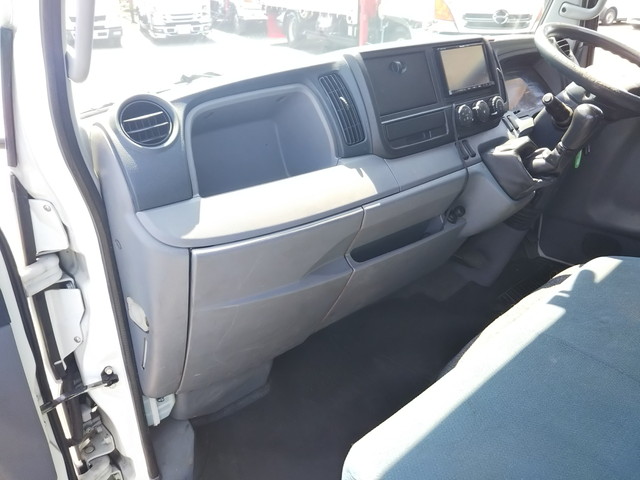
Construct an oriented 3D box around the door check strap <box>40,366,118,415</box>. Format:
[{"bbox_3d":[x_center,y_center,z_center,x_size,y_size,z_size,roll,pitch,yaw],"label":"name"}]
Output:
[{"bbox_3d":[-0.342,0.208,0.786,0.115,0.030,0.030,-22,33,-38],"label":"door check strap"}]

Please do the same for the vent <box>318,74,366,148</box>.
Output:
[{"bbox_3d":[0.036,-0.239,1.020,0.048,0.130,0.030,-14,4,-28],"label":"vent"}]

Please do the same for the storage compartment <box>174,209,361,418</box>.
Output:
[{"bbox_3d":[-0.112,0.098,0.969,0.305,0.335,0.180,-18,38,-33],"label":"storage compartment"}]

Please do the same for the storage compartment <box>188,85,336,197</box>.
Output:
[{"bbox_3d":[-0.129,-0.179,0.965,0.305,0.145,0.150,-22,19,-38],"label":"storage compartment"}]

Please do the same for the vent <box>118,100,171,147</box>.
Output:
[{"bbox_3d":[-0.254,-0.169,0.813,0.078,0.078,0.030,-18,1,-34],"label":"vent"}]

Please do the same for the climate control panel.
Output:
[{"bbox_3d":[0.352,-0.277,1.215,0.180,0.064,0.035,-22,7,-38],"label":"climate control panel"}]

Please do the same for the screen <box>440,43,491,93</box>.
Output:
[{"bbox_3d":[0.315,-0.374,1.213,0.176,0.099,0.027,-22,7,-38],"label":"screen"}]

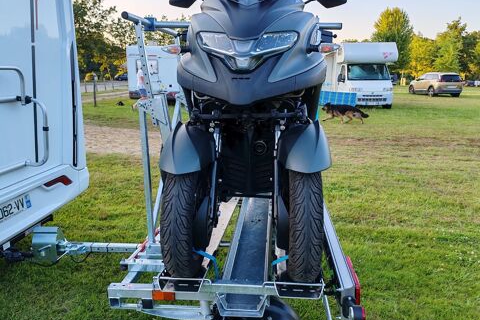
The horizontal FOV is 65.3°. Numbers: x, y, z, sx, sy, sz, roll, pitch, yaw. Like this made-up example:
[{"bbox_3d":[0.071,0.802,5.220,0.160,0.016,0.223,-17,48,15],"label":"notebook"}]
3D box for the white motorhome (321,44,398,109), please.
[{"bbox_3d":[5.734,-4.132,18.541,2.220,2.840,5.900,2,13,6],"label":"white motorhome"}]

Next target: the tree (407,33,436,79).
[{"bbox_3d":[29.192,-16.139,59.887,4.700,8.000,4.700,0,13,0],"label":"tree"}]

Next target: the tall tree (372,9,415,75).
[{"bbox_3d":[22.670,-16.928,55.609,6.800,11.400,6.800,0,13,0],"label":"tall tree"}]

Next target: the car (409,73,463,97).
[{"bbox_3d":[13.619,-5.283,26.375,1.860,1.650,4.600,0,13,0],"label":"car"}]

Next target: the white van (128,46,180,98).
[{"bbox_3d":[-3.815,-4.355,19.575,2.280,2.750,6.600,0,13,-1],"label":"white van"}]

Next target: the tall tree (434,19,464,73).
[{"bbox_3d":[32.295,-16.609,57.726,4.900,9.900,4.900,0,13,0],"label":"tall tree"}]

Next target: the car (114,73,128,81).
[{"bbox_3d":[-22.654,-16.268,74.260,4.300,1.500,1.800,1,13,2],"label":"car"}]

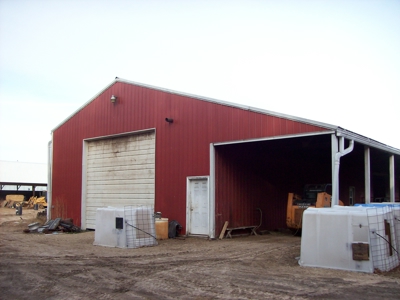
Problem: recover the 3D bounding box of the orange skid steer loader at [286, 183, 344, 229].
[{"bbox_3d":[4.966,2.475,17.288,1.600,1.980,2.800,-6,-9,38],"label":"orange skid steer loader"}]

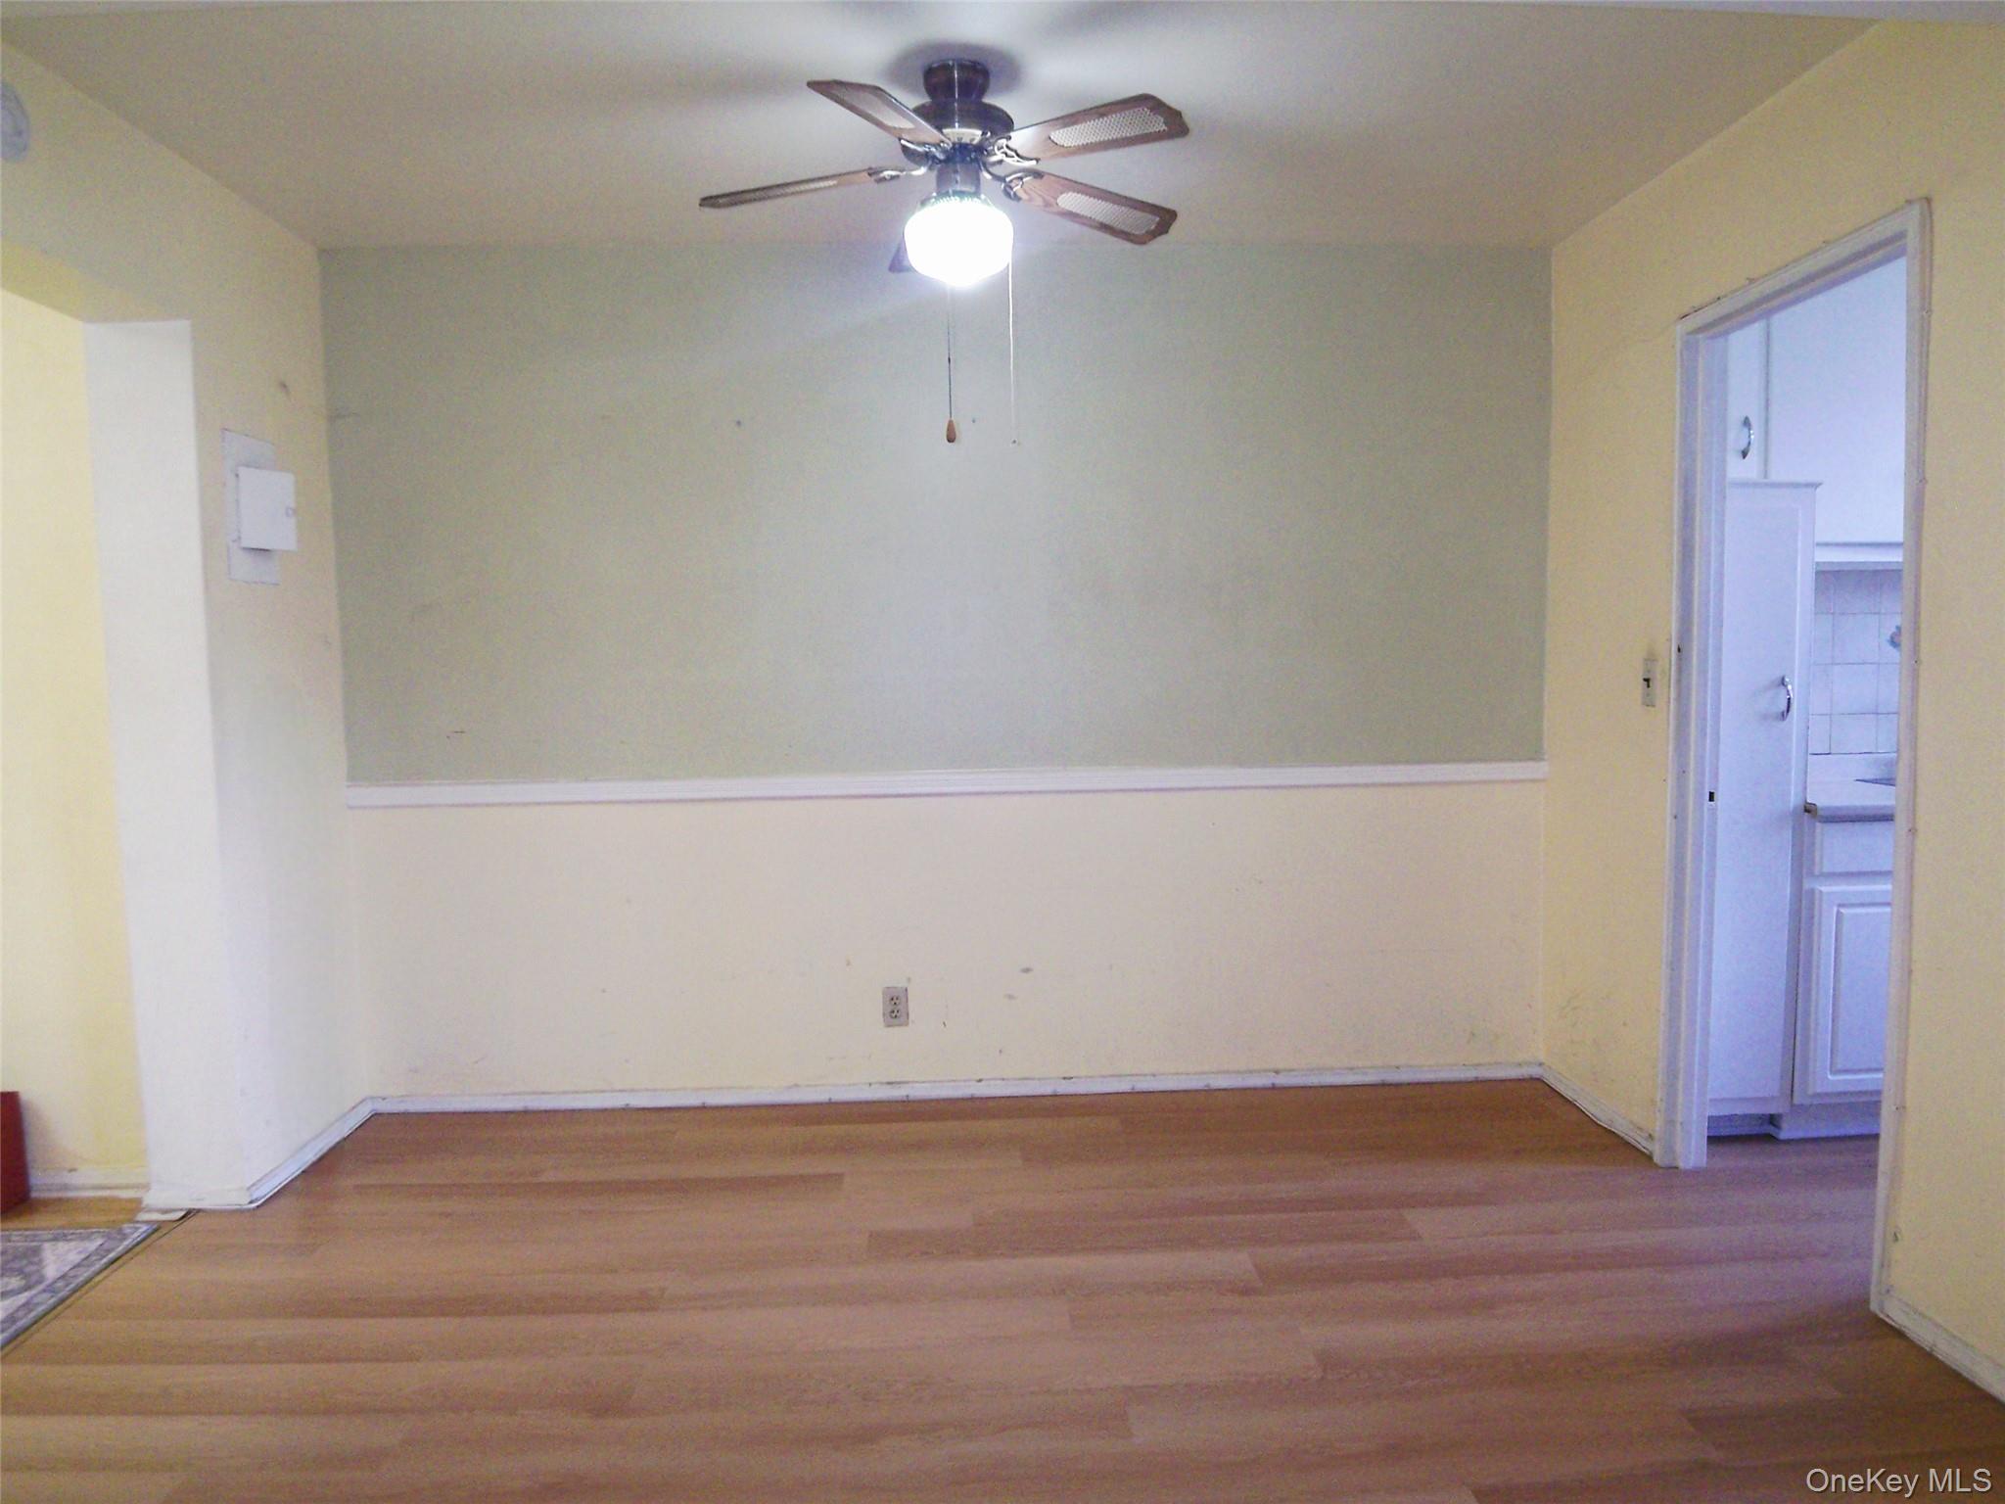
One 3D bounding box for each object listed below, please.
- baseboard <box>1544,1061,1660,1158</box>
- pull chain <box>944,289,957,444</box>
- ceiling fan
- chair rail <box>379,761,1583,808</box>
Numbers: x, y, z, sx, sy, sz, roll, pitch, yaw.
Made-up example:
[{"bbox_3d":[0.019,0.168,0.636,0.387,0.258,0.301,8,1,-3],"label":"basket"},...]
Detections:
[{"bbox_3d":[1.623,0.977,3.673,0.018,0.054,0.630,-1,4,-3],"label":"baseboard"},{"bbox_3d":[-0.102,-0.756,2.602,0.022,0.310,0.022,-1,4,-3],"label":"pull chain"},{"bbox_3d":[-0.104,-1.136,2.660,1.040,0.406,1.040,-1,4,-3],"label":"ceiling fan"},{"bbox_3d":[-0.122,0.091,3.834,3.447,0.060,0.025,-1,4,-3],"label":"chair rail"}]

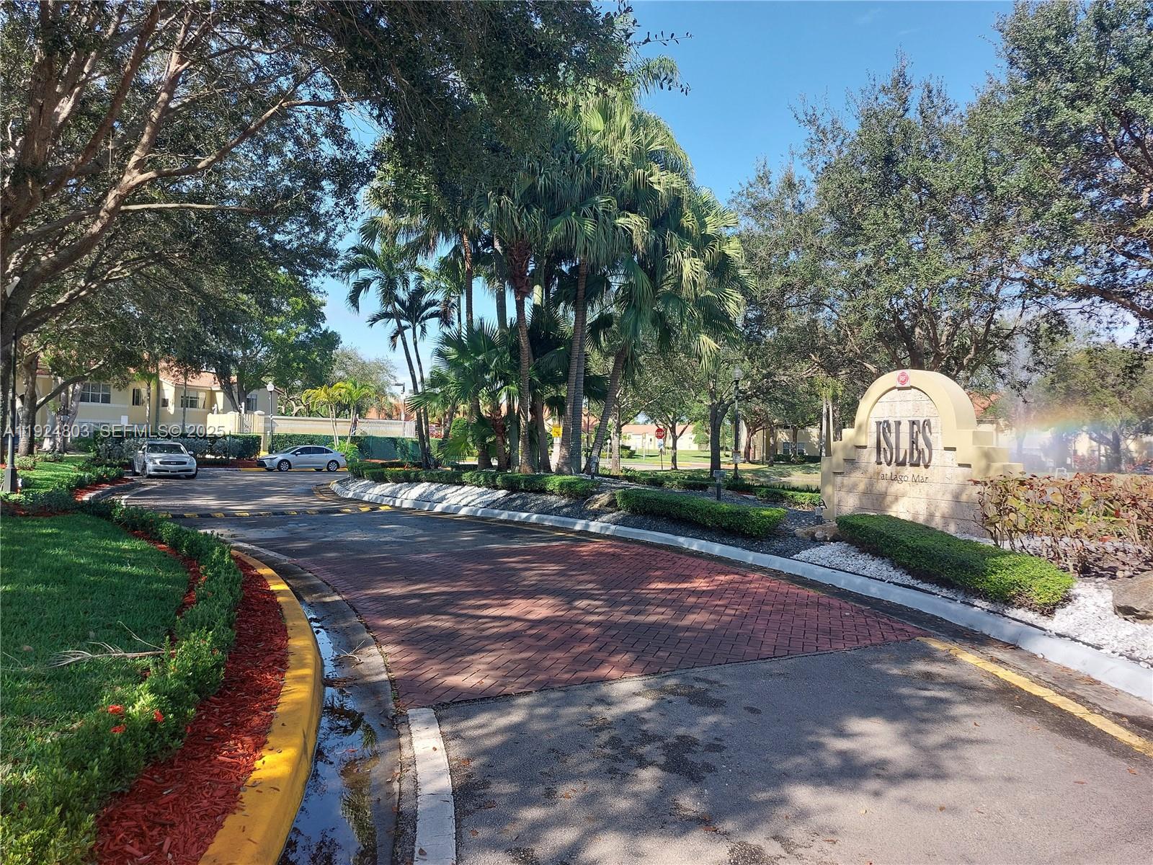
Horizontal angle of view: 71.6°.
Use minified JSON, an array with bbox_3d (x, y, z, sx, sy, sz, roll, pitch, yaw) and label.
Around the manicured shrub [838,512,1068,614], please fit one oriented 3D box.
[{"bbox_3d":[4.170,1.375,9.600,0.980,0.410,5.600,1,-1,2],"label":"manicured shrub"}]

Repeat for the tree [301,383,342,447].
[{"bbox_3d":[-14.668,-0.441,46.000,2.222,4.768,2.400,1,-1,-18],"label":"tree"}]

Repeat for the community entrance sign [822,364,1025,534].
[{"bbox_3d":[5.780,0.284,13.770,0.530,2.720,3.530,1,-1,-31],"label":"community entrance sign"}]

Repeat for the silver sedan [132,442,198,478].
[{"bbox_3d":[-16.900,1.085,32.700,1.790,1.450,4.750,1,-1,-35],"label":"silver sedan"}]

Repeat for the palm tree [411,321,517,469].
[{"bbox_3d":[-4.155,-1.346,29.500,3.851,5.518,3.700,1,-1,-8],"label":"palm tree"}]

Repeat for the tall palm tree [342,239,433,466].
[{"bbox_3d":[-6.947,-2.825,29.500,3.268,8.410,3.100,1,-1,-13],"label":"tall palm tree"}]

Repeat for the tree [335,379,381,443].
[{"bbox_3d":[-12.595,-0.596,46.000,2.650,4.976,2.600,1,-1,-15],"label":"tree"}]

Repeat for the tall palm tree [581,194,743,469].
[{"bbox_3d":[3.131,-3.645,28.500,5.873,10.148,5.000,1,-1,6],"label":"tall palm tree"}]

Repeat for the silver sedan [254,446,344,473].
[{"bbox_3d":[-14.700,1.380,42.900,4.630,1.440,1.780,1,-1,-41],"label":"silver sedan"}]

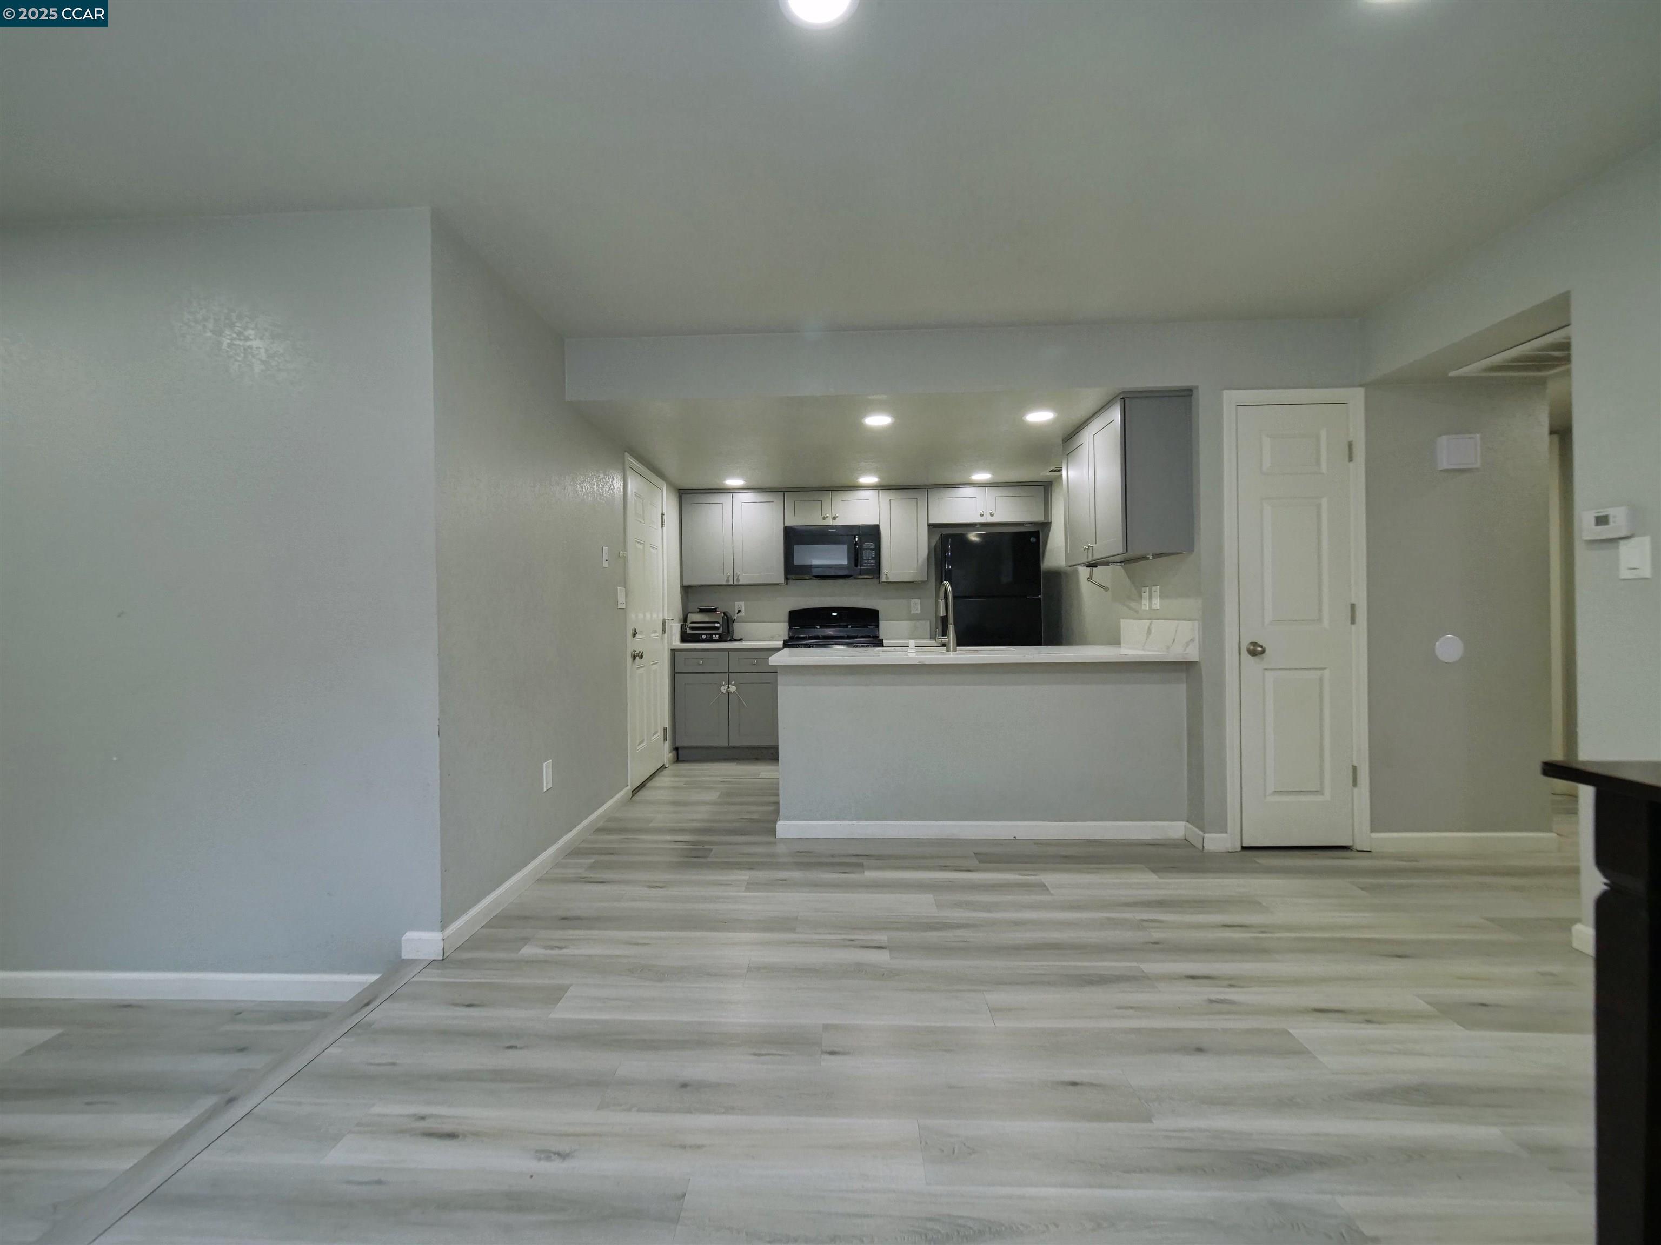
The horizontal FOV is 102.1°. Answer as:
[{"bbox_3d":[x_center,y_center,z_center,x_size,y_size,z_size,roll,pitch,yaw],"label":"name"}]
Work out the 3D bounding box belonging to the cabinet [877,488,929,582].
[{"bbox_3d":[0.596,-0.697,5.533,0.382,0.749,0.325,-1,1,3],"label":"cabinet"}]

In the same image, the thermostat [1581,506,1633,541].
[{"bbox_3d":[2.351,-0.297,2.030,0.027,0.092,0.120,-1,0,2],"label":"thermostat"}]

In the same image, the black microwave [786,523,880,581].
[{"bbox_3d":[0.024,-0.551,5.462,0.755,0.422,0.408,-1,0,2],"label":"black microwave"}]

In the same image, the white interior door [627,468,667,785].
[{"bbox_3d":[-1.249,0.054,4.565,0.045,2.035,0.770,-1,0,2],"label":"white interior door"}]

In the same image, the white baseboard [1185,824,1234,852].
[{"bbox_3d":[1.767,1.006,3.160,0.130,0.085,0.180,-1,0,2],"label":"white baseboard"}]

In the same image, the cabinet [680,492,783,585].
[{"bbox_3d":[-0.786,-0.690,5.595,0.830,0.771,0.328,-1,0,2],"label":"cabinet"}]

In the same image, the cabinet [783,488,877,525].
[{"bbox_3d":[0.012,-0.929,5.573,0.771,0.306,0.328,-1,0,2],"label":"cabinet"}]

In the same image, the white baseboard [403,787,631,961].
[{"bbox_3d":[-1.310,1.049,3.161,0.139,0.088,1.986,-1,0,1],"label":"white baseboard"}]

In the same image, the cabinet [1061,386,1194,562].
[{"bbox_3d":[1.587,-0.723,3.651,0.329,0.774,0.863,-1,0,2],"label":"cabinet"}]

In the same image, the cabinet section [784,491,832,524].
[{"bbox_3d":[-0.175,-0.920,5.541,0.380,0.278,0.322,-1,0,2],"label":"cabinet section"}]

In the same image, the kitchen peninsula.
[{"bbox_3d":[0.728,0.604,3.579,2.007,0.912,0.840,-1,0,2],"label":"kitchen peninsula"}]

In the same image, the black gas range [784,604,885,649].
[{"bbox_3d":[0.038,0.472,5.318,0.761,1.185,0.660,-1,0,2],"label":"black gas range"}]

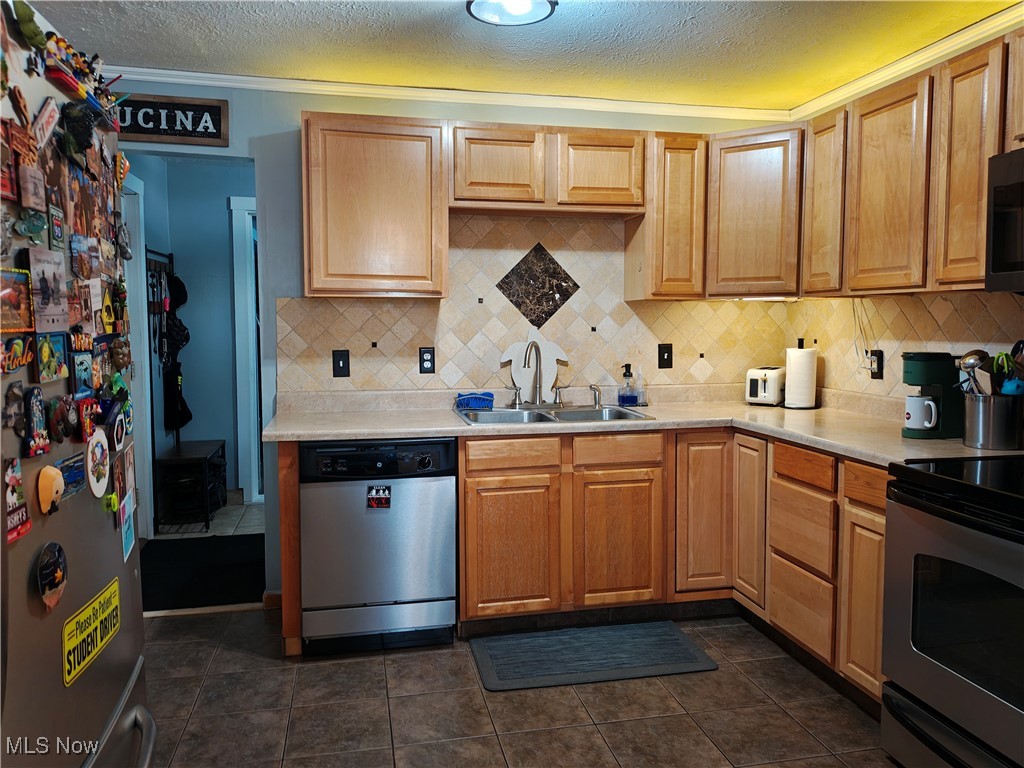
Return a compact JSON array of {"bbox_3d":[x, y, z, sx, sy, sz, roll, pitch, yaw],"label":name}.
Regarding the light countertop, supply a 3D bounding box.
[{"bbox_3d":[0.367,0.200,2.954,2.633,0.040,1.614,-1,5,-12],"label":"light countertop"}]

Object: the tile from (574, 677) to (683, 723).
[{"bbox_3d":[0.403,1.117,2.642,0.330,0.010,0.330,-1,4,-12],"label":"tile"}]

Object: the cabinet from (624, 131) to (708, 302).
[{"bbox_3d":[0.735,-0.782,3.565,0.310,0.763,0.326,-1,4,-12],"label":"cabinet"}]

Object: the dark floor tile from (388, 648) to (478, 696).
[{"bbox_3d":[-0.308,1.098,2.802,0.330,0.010,0.317,-1,5,-12],"label":"dark floor tile"}]

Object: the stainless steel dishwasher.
[{"bbox_3d":[-0.587,0.625,3.240,0.611,0.858,0.601,-1,5,-12],"label":"stainless steel dishwasher"}]

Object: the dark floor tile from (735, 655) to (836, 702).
[{"bbox_3d":[1.011,1.105,2.768,0.252,0.010,0.317,-1,5,-12],"label":"dark floor tile"}]

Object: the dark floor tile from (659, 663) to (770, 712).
[{"bbox_3d":[0.727,1.108,2.706,0.326,0.010,0.315,-1,5,-12],"label":"dark floor tile"}]

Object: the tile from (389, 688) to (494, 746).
[{"bbox_3d":[-0.242,1.128,2.505,0.330,0.010,0.330,-1,4,-12],"label":"tile"}]

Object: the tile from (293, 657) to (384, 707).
[{"bbox_3d":[-0.634,1.111,2.759,0.330,0.010,0.330,-1,4,-12],"label":"tile"}]

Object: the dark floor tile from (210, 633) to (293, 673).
[{"bbox_3d":[-1.023,1.085,2.979,0.326,0.010,0.315,-1,5,-12],"label":"dark floor tile"}]

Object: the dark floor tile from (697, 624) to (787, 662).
[{"bbox_3d":[0.961,1.084,3.097,0.290,0.010,0.330,-1,4,-12],"label":"dark floor tile"}]

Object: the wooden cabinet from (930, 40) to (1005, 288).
[{"bbox_3d":[1.639,-0.700,2.461,0.340,0.766,0.290,-1,5,-12],"label":"wooden cabinet"}]

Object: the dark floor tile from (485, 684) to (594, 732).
[{"bbox_3d":[0.081,1.119,2.566,0.326,0.010,0.315,-1,5,-12],"label":"dark floor tile"}]

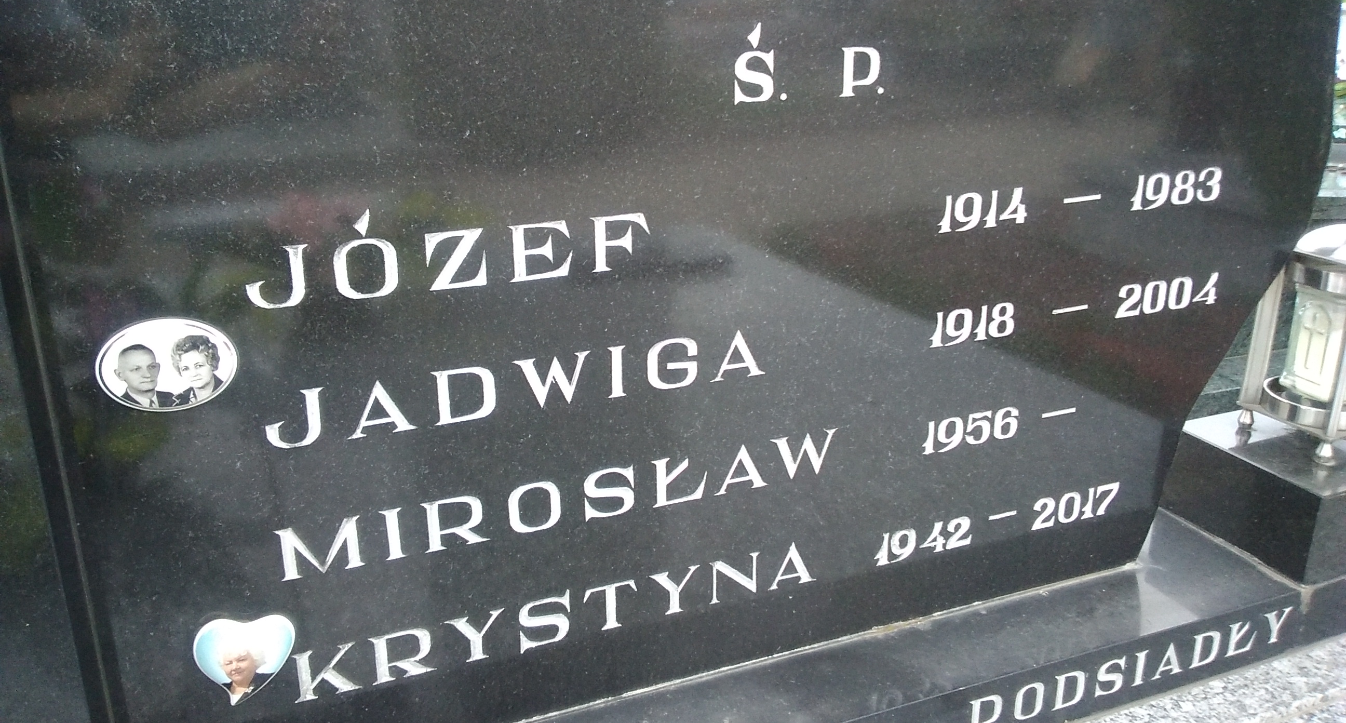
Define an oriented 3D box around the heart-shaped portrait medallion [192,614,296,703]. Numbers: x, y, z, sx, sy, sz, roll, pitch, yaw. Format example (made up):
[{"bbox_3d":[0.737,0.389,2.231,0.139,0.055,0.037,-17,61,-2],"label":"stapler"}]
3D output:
[{"bbox_3d":[-0.409,0.288,1.084,0.092,0.095,0.010,-8,18,-21],"label":"heart-shaped portrait medallion"}]

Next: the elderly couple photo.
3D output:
[{"bbox_3d":[-0.442,0.004,0.988,0.116,0.086,0.010,-8,18,-21],"label":"elderly couple photo"}]

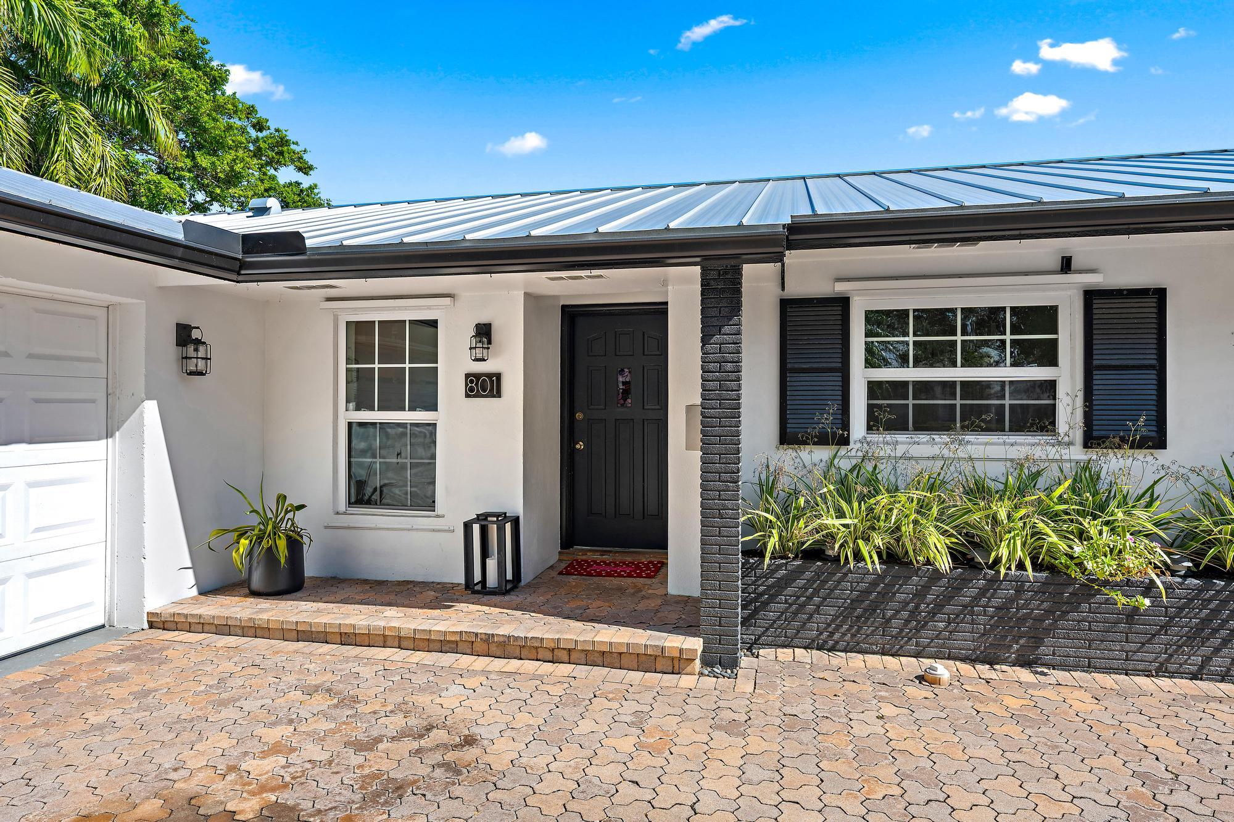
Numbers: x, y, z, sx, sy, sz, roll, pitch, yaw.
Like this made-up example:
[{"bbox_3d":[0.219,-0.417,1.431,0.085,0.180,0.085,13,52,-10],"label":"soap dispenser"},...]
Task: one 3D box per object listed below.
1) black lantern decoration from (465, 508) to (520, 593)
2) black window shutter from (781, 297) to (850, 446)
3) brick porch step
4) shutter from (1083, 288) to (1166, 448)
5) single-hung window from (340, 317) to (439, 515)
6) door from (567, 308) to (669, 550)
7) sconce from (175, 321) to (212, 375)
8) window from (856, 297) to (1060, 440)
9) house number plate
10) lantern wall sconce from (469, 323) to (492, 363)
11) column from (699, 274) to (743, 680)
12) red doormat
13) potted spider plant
[{"bbox_3d":[-0.889,1.018,5.430,0.305,0.565,0.310,0,0,12],"label":"black lantern decoration"},{"bbox_3d":[1.356,-0.267,5.171,0.463,1.005,0.040,0,0,12],"label":"black window shutter"},{"bbox_3d":[-1.246,1.375,4.768,3.570,0.142,0.520,0,0,12],"label":"brick porch step"},{"bbox_3d":[3.214,-0.264,4.776,0.466,1.005,0.040,0,0,12],"label":"shutter"},{"bbox_3d":[-1.750,0.008,5.824,0.850,1.490,0.100,0,0,12],"label":"single-hung window"},{"bbox_3d":[0.050,0.177,6.543,0.930,2.060,0.070,0,0,12],"label":"door"},{"bbox_3d":[-2.886,-0.420,5.172,0.187,0.355,0.165,0,0,12],"label":"sconce"},{"bbox_3d":[2.305,-0.283,5.051,1.310,0.930,0.090,0,0,12],"label":"window"},{"bbox_3d":[-1.003,-0.189,5.625,0.290,0.187,0.030,0,0,12],"label":"house number plate"},{"bbox_3d":[-1.020,-0.509,5.606,0.143,0.290,0.175,0,0,12],"label":"lantern wall sconce"},{"bbox_3d":[0.614,0.311,4.423,0.220,2.320,0.220,0,0,12],"label":"column"},{"bbox_3d":[-0.036,1.286,6.164,0.765,0.015,0.580,0,0,8],"label":"red doormat"},{"bbox_3d":[-2.557,0.887,5.441,0.660,0.810,0.580,0,0,12],"label":"potted spider plant"}]

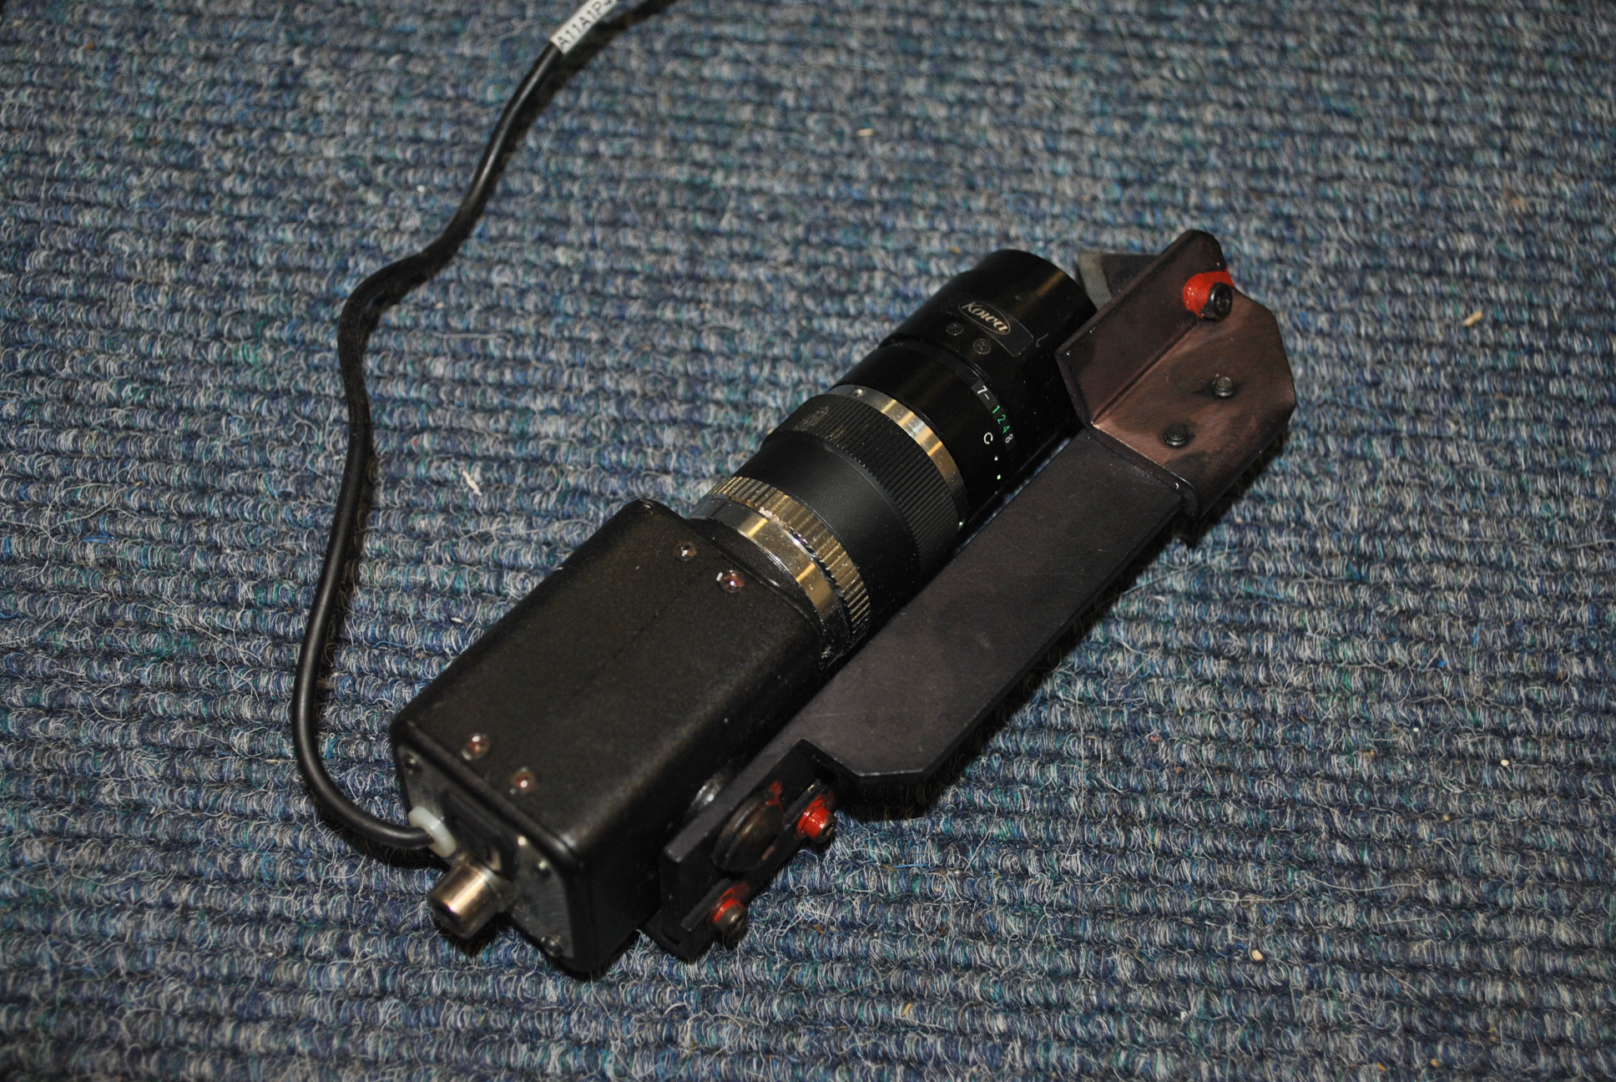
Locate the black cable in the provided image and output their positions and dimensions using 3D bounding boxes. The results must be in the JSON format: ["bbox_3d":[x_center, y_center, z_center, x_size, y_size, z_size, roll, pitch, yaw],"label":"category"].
[{"bbox_3d":[-0.067,-0.028,0.392,0.033,0.018,0.173,6,60,-2],"label":"black cable"}]

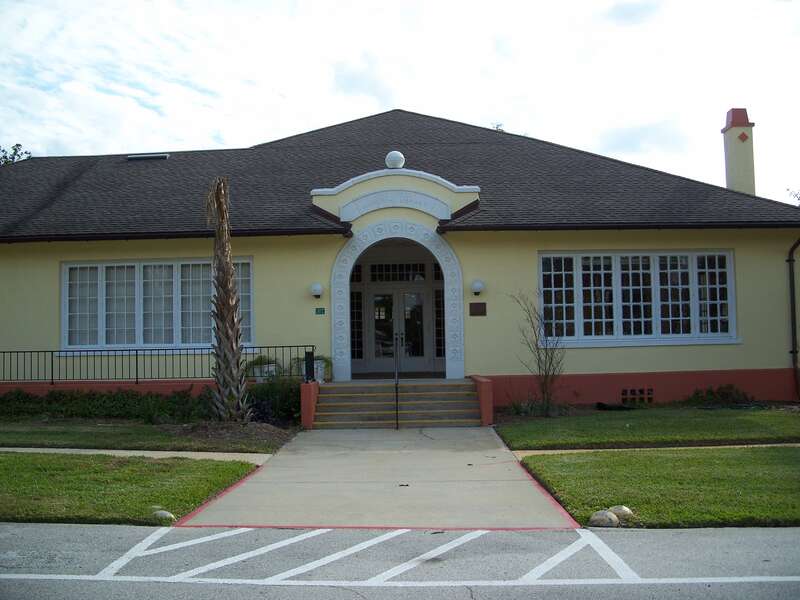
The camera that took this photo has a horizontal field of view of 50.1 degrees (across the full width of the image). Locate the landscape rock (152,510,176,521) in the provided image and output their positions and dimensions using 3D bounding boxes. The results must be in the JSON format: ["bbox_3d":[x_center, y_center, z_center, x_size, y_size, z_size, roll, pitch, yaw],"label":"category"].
[{"bbox_3d":[-2.213,2.047,8.154,0.229,0.107,0.200,-1,-3,1],"label":"landscape rock"}]

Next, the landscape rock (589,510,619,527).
[{"bbox_3d":[1.796,1.936,7.647,0.268,0.138,0.230,-1,-3,1],"label":"landscape rock"}]

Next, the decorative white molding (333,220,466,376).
[{"bbox_3d":[-0.047,0.028,20.900,3.212,3.845,0.500,-1,-3,1],"label":"decorative white molding"}]

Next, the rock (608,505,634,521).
[{"bbox_3d":[2.017,1.953,7.927,0.254,0.126,0.220,-1,-3,1],"label":"rock"}]

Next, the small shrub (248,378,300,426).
[{"bbox_3d":[-2.651,2.173,18.137,1.126,1.013,1.000,-1,-3,1],"label":"small shrub"}]

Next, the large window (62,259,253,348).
[{"bbox_3d":[-5.882,0.130,20.733,4.668,2.282,0.150,-1,-3,1],"label":"large window"}]

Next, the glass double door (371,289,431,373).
[{"bbox_3d":[-0.014,0.828,23.290,1.634,2.287,0.100,-1,-3,1],"label":"glass double door"}]

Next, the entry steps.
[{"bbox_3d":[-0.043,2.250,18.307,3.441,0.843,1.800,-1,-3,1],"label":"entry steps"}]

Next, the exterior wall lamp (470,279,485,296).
[{"bbox_3d":[1.858,-0.294,20.498,0.311,0.396,0.320,-1,-3,1],"label":"exterior wall lamp"}]

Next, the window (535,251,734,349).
[{"bbox_3d":[5.738,-0.028,20.625,4.738,2.342,0.150,-1,-3,1],"label":"window"}]

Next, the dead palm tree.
[{"bbox_3d":[-3.553,-0.040,17.764,0.895,5.056,0.850,-1,-3,1],"label":"dead palm tree"}]

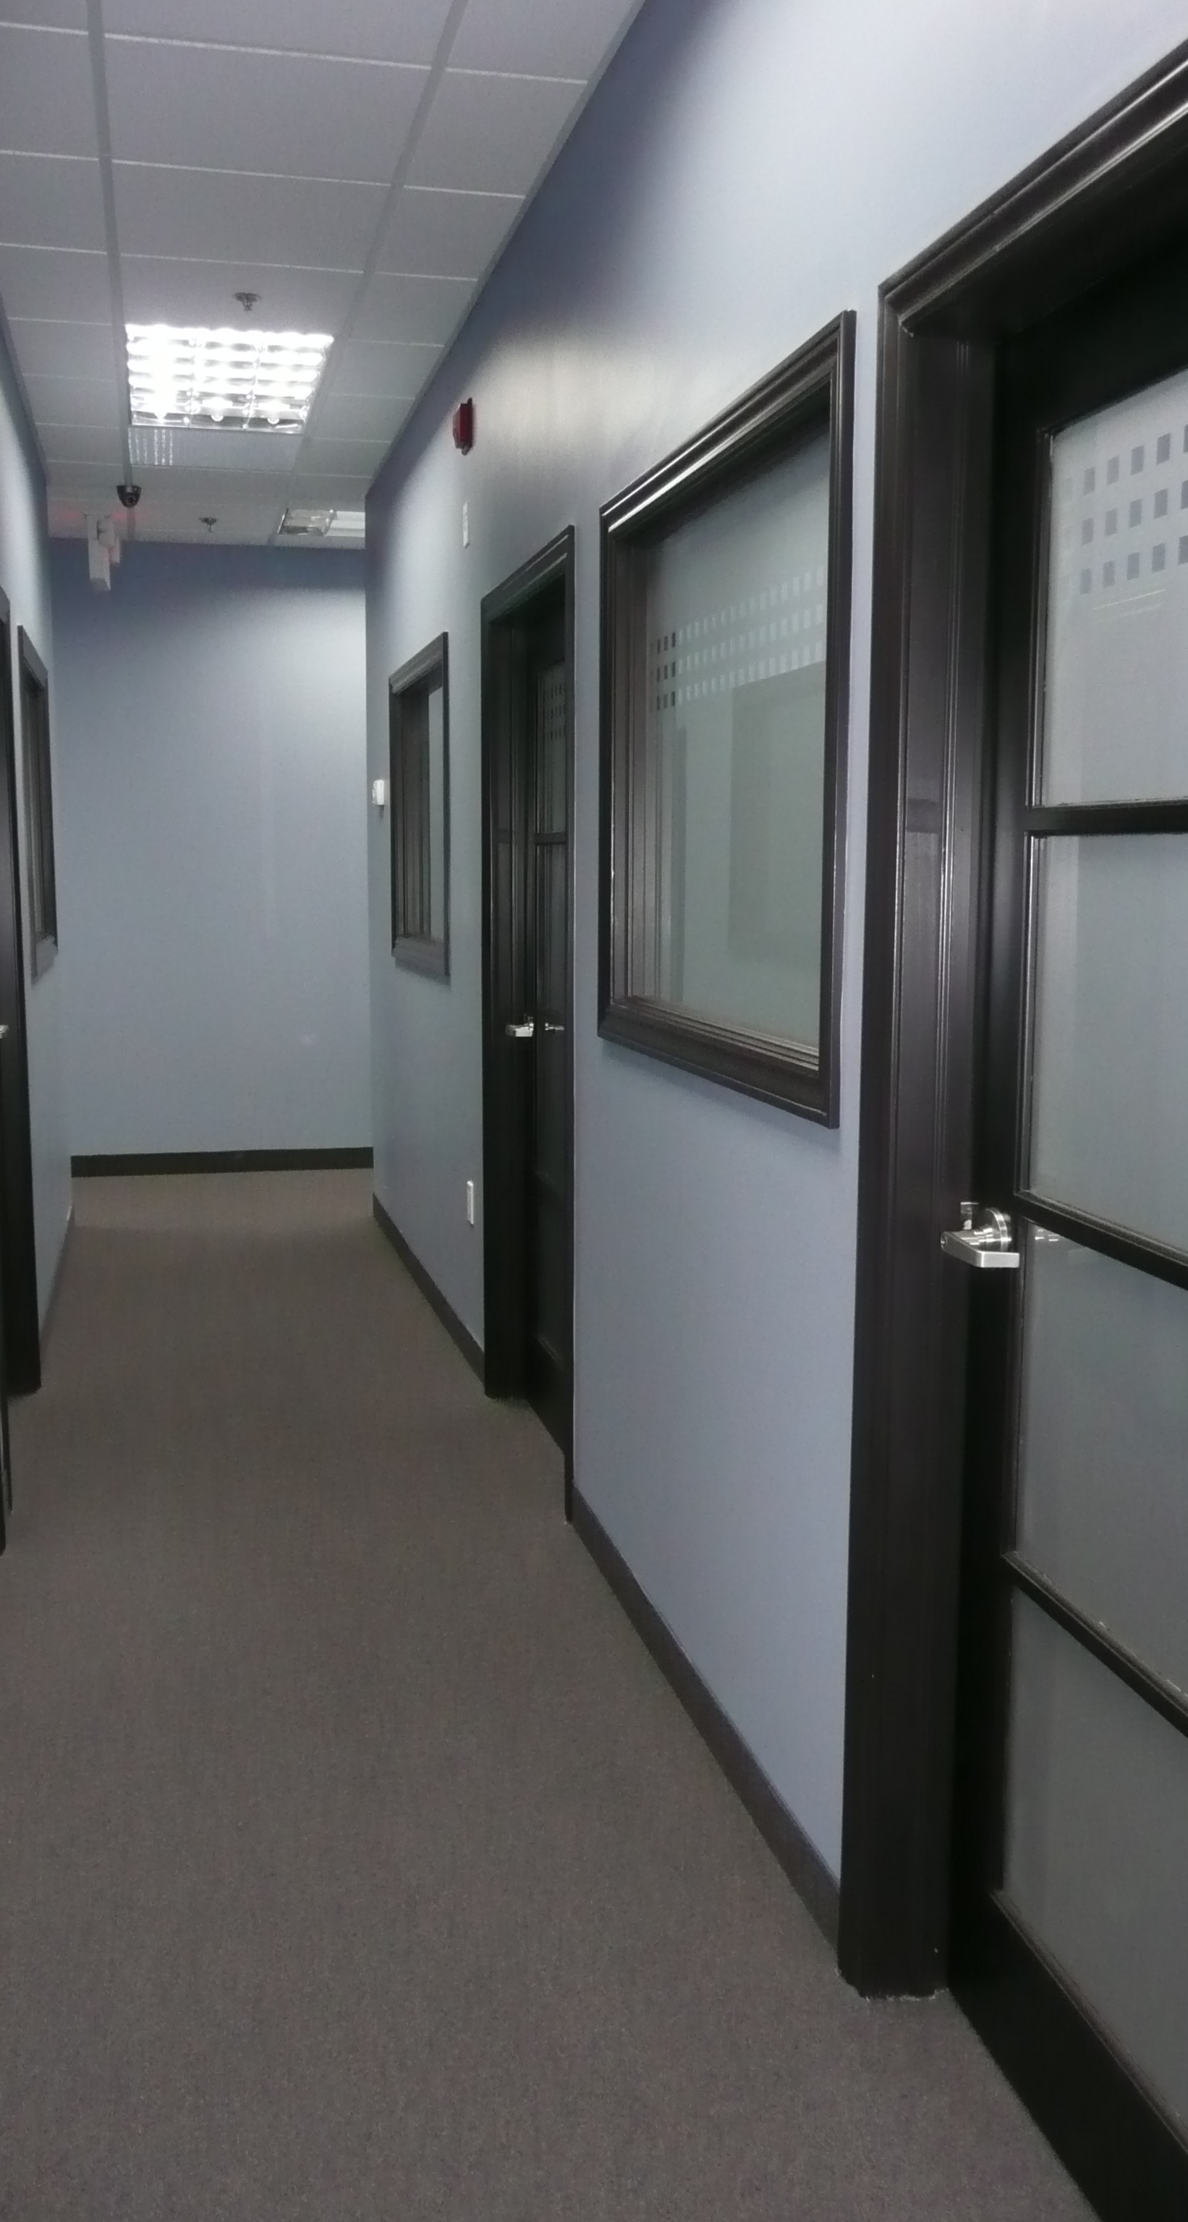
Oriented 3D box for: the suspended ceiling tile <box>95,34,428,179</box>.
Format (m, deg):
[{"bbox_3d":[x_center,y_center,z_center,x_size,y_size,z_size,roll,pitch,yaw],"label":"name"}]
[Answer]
[{"bbox_3d":[-0.657,-1.982,3.573,0.595,0.020,0.592,-2,8,-13],"label":"suspended ceiling tile"}]

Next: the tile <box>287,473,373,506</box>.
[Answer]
[{"bbox_3d":[-1.049,-2.479,7.167,0.275,0.020,0.592,-2,8,-13],"label":"tile"}]

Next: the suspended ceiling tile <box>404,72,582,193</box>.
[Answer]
[{"bbox_3d":[-0.206,-1.978,3.643,0.290,0.020,0.591,-2,8,-13],"label":"suspended ceiling tile"}]

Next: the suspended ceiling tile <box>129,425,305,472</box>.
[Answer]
[{"bbox_3d":[-1.355,-2.385,6.481,0.595,0.020,0.592,-2,8,-13],"label":"suspended ceiling tile"}]

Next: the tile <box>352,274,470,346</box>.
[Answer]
[{"bbox_3d":[-0.491,-2.157,4.841,0.275,0.020,0.592,-2,8,-13],"label":"tile"}]

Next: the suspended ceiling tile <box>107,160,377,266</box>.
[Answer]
[{"bbox_3d":[-0.791,-2.045,4.116,0.596,0.020,0.591,-2,8,-13],"label":"suspended ceiling tile"}]

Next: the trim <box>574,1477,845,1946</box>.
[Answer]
[{"bbox_3d":[0.141,0.972,3.150,0.015,0.107,1.595,-2,8,-13],"label":"trim"}]

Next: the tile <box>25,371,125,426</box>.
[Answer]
[{"bbox_3d":[-1.659,-2.274,5.745,0.294,0.020,0.591,-2,8,-13],"label":"tile"}]

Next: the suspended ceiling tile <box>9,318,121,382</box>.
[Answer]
[{"bbox_3d":[-1.519,-2.193,5.167,0.294,0.020,0.591,-2,8,-13],"label":"suspended ceiling tile"}]

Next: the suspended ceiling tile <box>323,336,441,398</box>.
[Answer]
[{"bbox_3d":[-0.630,-2.238,5.423,0.275,0.020,0.592,-2,8,-13],"label":"suspended ceiling tile"}]

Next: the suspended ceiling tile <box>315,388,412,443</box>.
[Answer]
[{"bbox_3d":[-0.770,-2.318,6.004,0.275,0.020,0.592,-2,8,-13],"label":"suspended ceiling tile"}]

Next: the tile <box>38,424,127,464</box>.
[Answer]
[{"bbox_3d":[-1.804,-2.371,6.375,0.284,0.020,0.592,-2,8,-13],"label":"tile"}]

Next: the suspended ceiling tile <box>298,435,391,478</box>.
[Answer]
[{"bbox_3d":[-0.907,-2.382,6.536,0.290,0.020,0.591,-2,8,-13],"label":"suspended ceiling tile"}]

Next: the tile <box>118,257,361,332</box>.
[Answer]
[{"bbox_3d":[-0.931,-2.126,4.695,0.596,0.020,0.591,-2,8,-13],"label":"tile"}]

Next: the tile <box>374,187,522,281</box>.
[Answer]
[{"bbox_3d":[-0.346,-2.058,4.222,0.290,0.020,0.591,-2,8,-13],"label":"tile"}]

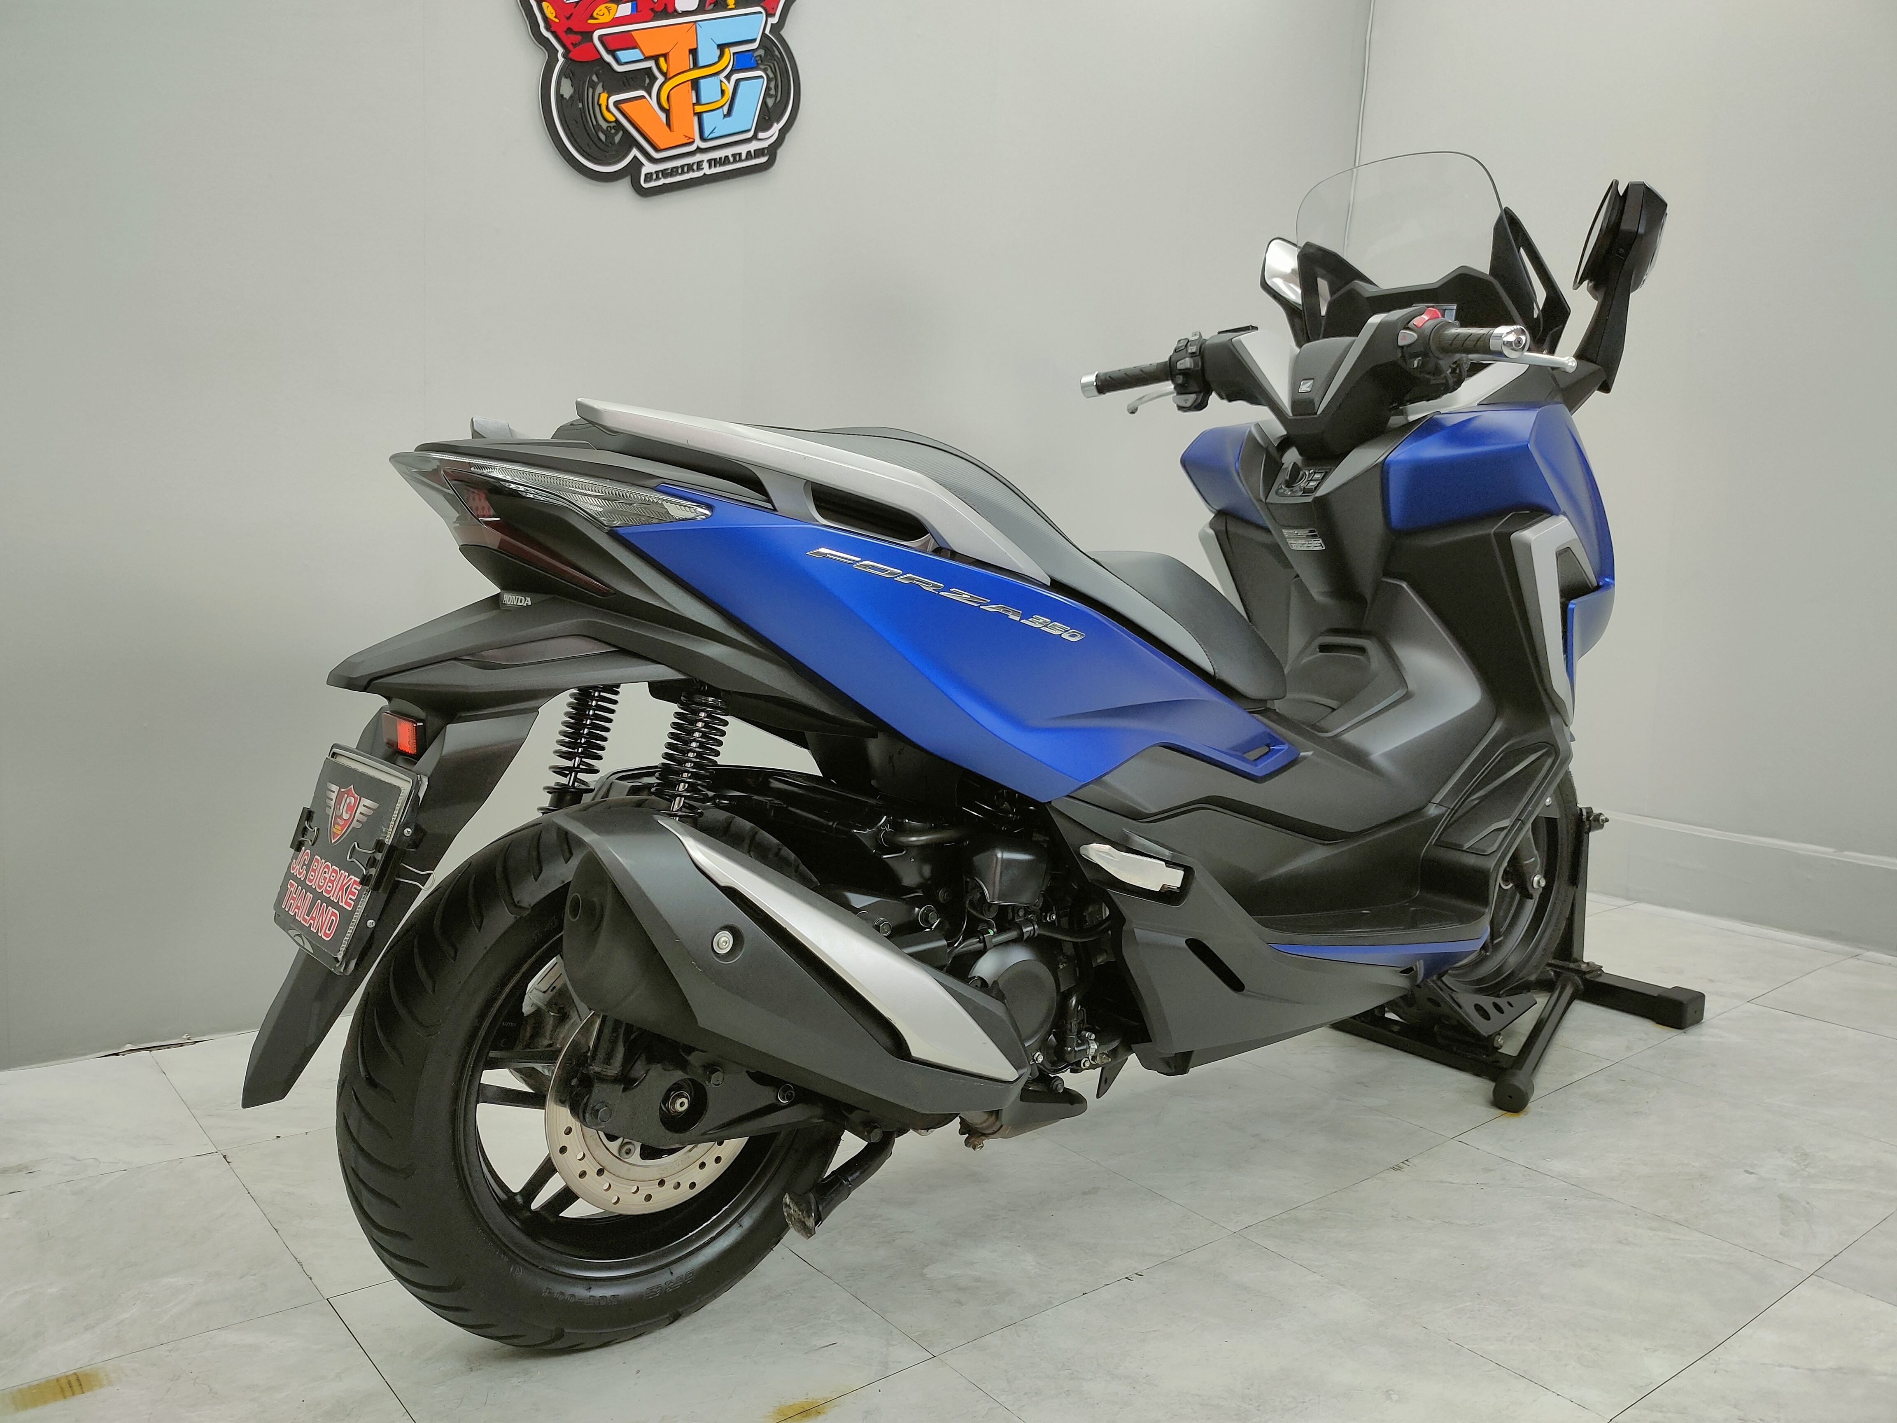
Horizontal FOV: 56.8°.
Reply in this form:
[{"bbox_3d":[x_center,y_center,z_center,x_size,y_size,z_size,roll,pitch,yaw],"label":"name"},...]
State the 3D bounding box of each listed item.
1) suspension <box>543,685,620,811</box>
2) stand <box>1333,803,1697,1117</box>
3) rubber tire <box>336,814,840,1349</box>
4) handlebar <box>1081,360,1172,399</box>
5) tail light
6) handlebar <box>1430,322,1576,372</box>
[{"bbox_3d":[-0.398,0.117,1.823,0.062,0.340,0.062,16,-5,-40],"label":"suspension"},{"bbox_3d":[0.926,0.354,2.898,0.660,0.360,0.450,-5,8,-40],"label":"stand"},{"bbox_3d":[-0.328,0.360,1.768,0.552,0.552,0.145,-5,8,-40],"label":"rubber tire"},{"bbox_3d":[0.265,-0.492,2.593,0.145,0.038,0.040,-4,3,33],"label":"handlebar"},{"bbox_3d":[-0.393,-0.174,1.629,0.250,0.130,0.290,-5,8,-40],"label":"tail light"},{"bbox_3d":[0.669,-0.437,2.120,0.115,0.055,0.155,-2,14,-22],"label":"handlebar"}]

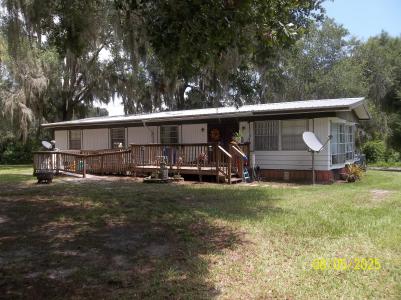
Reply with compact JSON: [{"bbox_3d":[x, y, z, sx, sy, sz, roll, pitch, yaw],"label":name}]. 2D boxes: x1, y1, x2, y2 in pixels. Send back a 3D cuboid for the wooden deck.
[{"bbox_3d":[-3.542,0.598,16.392,11.900,1.630,3.450,0,1,31],"label":"wooden deck"}]

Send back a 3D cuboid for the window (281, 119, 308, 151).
[{"bbox_3d":[4.147,-0.650,13.833,1.225,1.398,0.100,0,1,31],"label":"window"}]

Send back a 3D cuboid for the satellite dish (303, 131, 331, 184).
[{"bbox_3d":[4.774,0.355,12.750,0.850,2.100,0.850,0,1,-38],"label":"satellite dish"}]

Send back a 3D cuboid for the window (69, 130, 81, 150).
[{"bbox_3d":[-8.650,-0.682,21.522,1.271,1.391,0.100,0,1,31],"label":"window"}]

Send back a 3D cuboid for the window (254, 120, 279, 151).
[{"bbox_3d":[3.059,-0.653,14.486,1.176,1.400,0.100,0,1,31],"label":"window"}]

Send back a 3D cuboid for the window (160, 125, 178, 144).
[{"bbox_3d":[-1.718,-0.702,17.356,1.274,1.349,0.100,0,1,31],"label":"window"}]

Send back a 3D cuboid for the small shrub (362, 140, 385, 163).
[{"bbox_3d":[14.947,0.173,27.000,1.950,1.900,1.700,0,1,27],"label":"small shrub"}]

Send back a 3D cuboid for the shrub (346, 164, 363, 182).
[{"bbox_3d":[6.948,1.060,14.100,0.760,0.820,0.720,0,1,27],"label":"shrub"}]

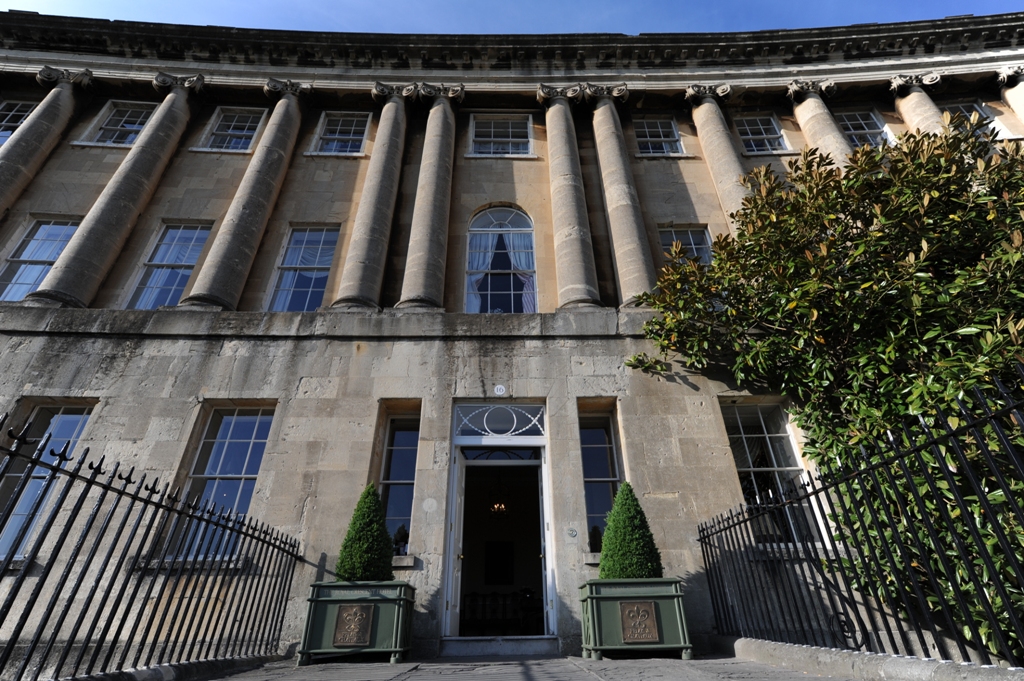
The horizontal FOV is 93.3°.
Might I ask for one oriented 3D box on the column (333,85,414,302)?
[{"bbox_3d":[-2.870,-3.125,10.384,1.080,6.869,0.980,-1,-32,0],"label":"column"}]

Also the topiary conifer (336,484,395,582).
[{"bbox_3d":[-1.706,2.351,5.871,0.677,1.202,0.677,-1,-32,0],"label":"topiary conifer"}]

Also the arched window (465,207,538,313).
[{"bbox_3d":[-0.223,-1.621,9.902,1.420,3.000,0.220,0,-30,-1],"label":"arched window"}]

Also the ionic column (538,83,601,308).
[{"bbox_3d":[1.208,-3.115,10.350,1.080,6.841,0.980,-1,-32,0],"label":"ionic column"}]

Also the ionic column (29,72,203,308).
[{"bbox_3d":[-8.015,-3.243,10.038,1.080,6.720,0.980,1,-30,-3],"label":"ionic column"}]

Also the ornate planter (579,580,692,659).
[{"bbox_3d":[1.358,3.151,5.451,1.032,0.744,0.740,-1,-32,0],"label":"ornate planter"}]

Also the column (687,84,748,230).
[{"bbox_3d":[4.890,-3.155,10.392,1.080,6.720,0.980,-1,-30,0],"label":"column"}]

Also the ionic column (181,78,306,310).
[{"bbox_3d":[-5.428,-3.196,10.159,1.080,6.720,0.980,1,-30,-3],"label":"ionic column"}]

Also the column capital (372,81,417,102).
[{"bbox_3d":[-2.875,-5.845,11.849,1.060,0.470,0.920,1,-30,-2],"label":"column capital"}]

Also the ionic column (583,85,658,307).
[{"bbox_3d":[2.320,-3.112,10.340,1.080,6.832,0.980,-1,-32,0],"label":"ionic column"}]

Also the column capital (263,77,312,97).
[{"bbox_3d":[-5.453,-5.882,11.746,1.060,0.470,0.920,1,-30,-3],"label":"column capital"}]

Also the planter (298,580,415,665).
[{"bbox_3d":[-1.650,3.157,5.398,1.057,0.747,0.740,-1,-32,0],"label":"planter"}]

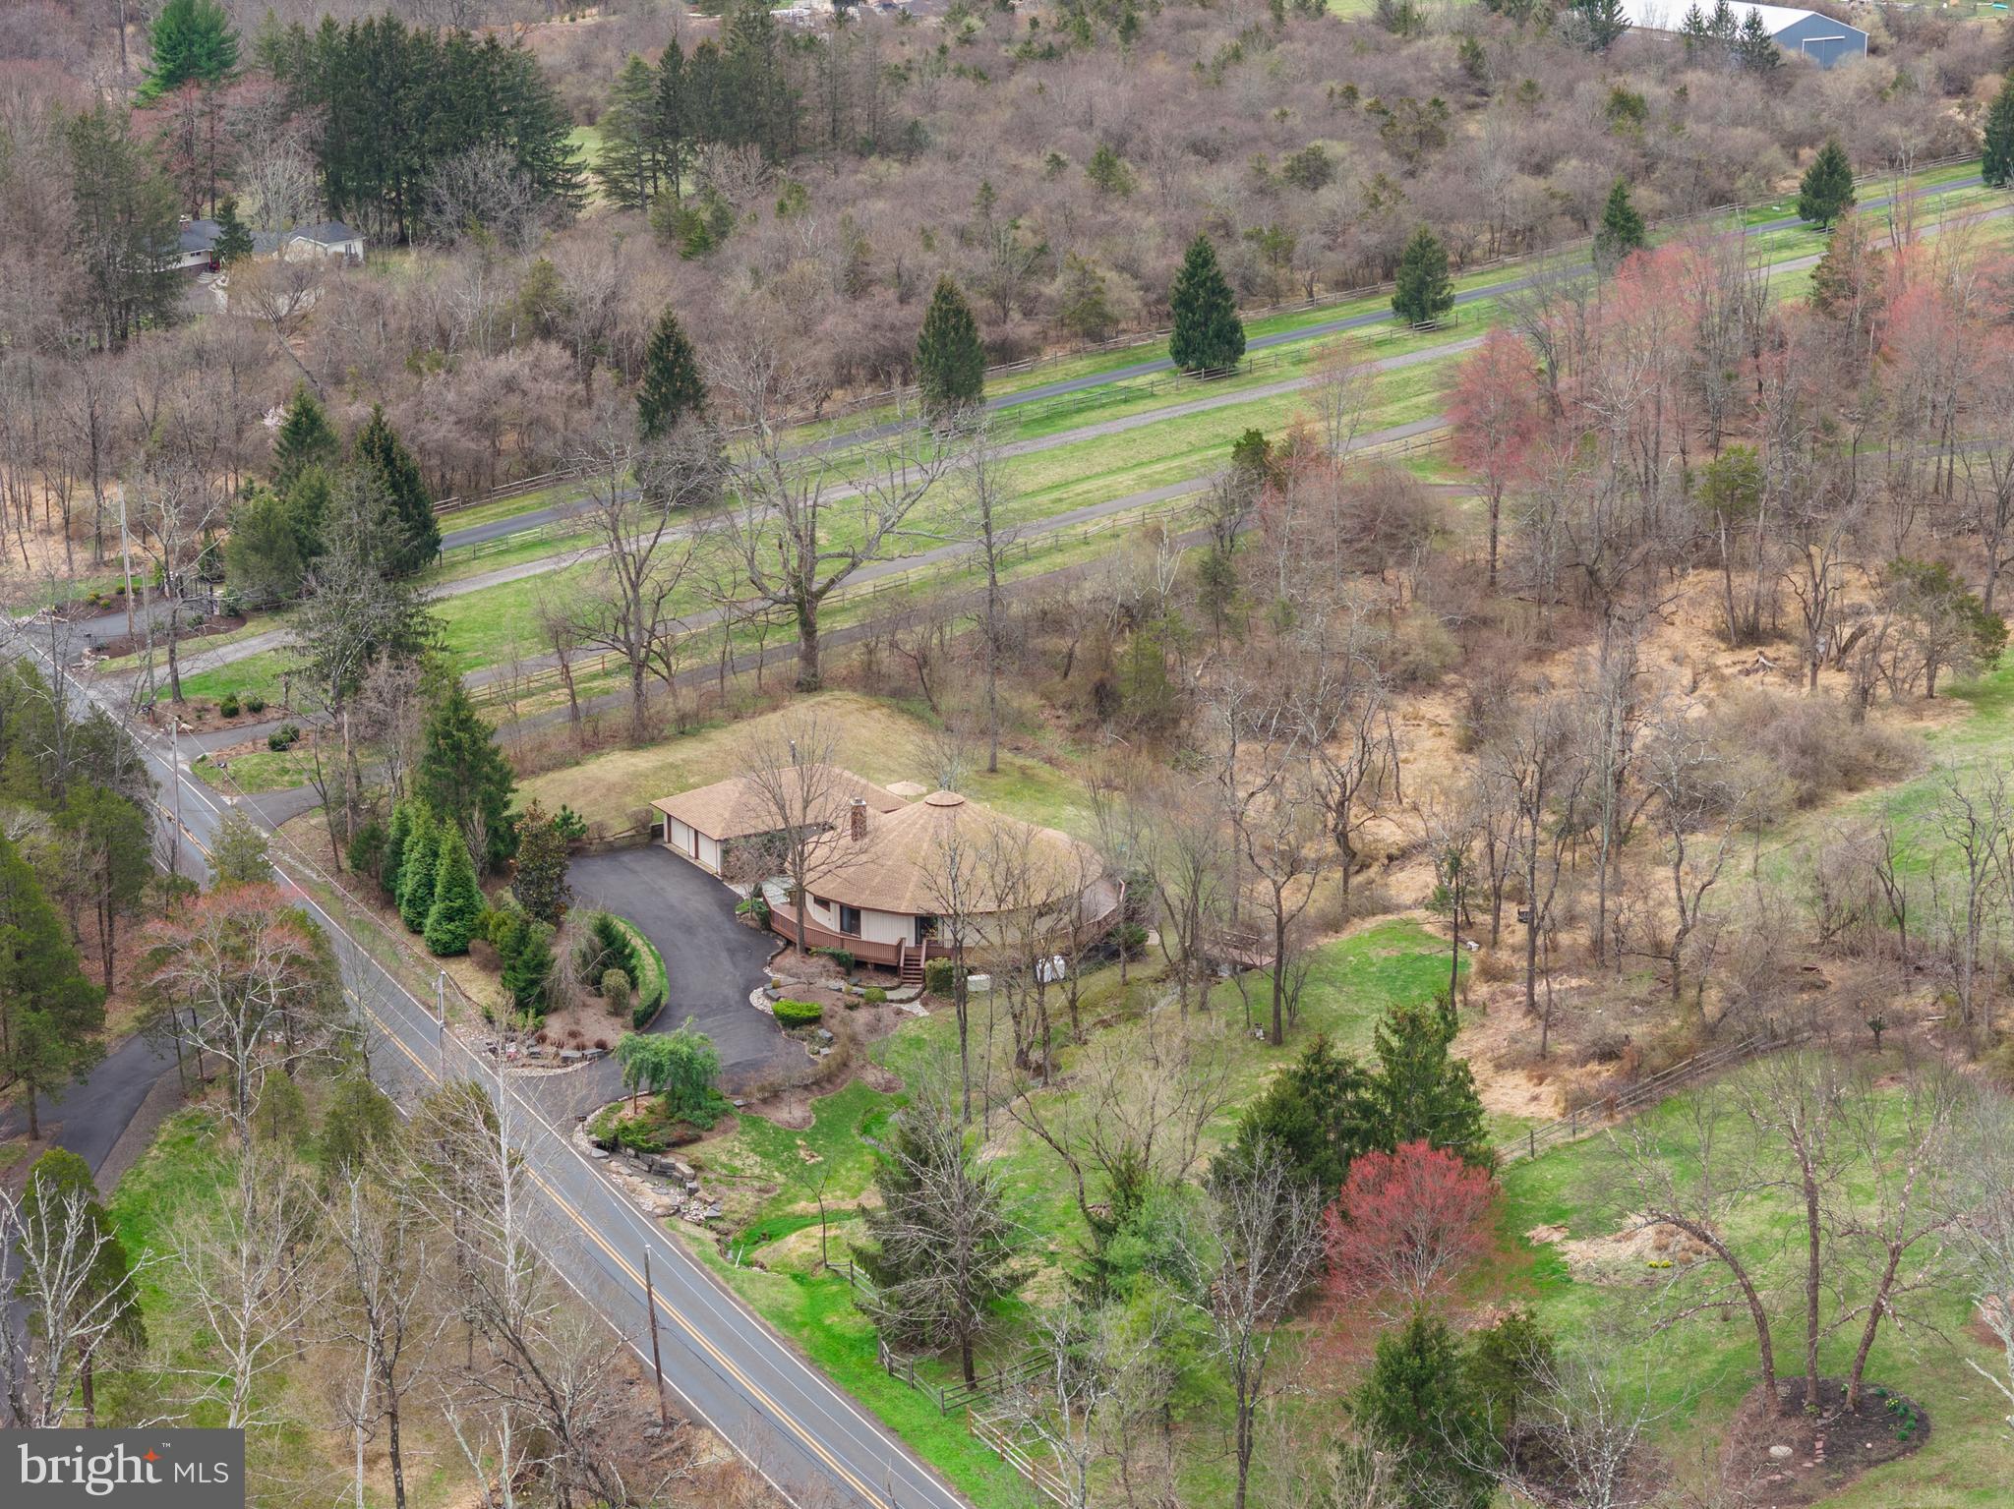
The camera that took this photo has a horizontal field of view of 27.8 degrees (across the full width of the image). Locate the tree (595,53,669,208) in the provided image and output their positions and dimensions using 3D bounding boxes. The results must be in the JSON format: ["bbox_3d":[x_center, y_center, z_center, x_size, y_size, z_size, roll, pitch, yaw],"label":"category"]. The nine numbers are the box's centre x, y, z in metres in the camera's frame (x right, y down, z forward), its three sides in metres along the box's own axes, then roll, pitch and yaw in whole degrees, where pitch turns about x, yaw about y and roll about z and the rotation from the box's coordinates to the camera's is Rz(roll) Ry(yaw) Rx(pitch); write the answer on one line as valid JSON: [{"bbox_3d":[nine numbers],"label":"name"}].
[{"bbox_3d":[-43.667,-73.815,483.228,8.590,18.840,8.590,-1,17,-5],"label":"tree"}]

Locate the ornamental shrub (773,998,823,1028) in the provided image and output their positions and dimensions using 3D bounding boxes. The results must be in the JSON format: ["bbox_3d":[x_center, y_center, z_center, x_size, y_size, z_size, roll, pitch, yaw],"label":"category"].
[{"bbox_3d":[-11.950,14.850,233.180,2.890,1.000,2.200,0,17,0],"label":"ornamental shrub"}]

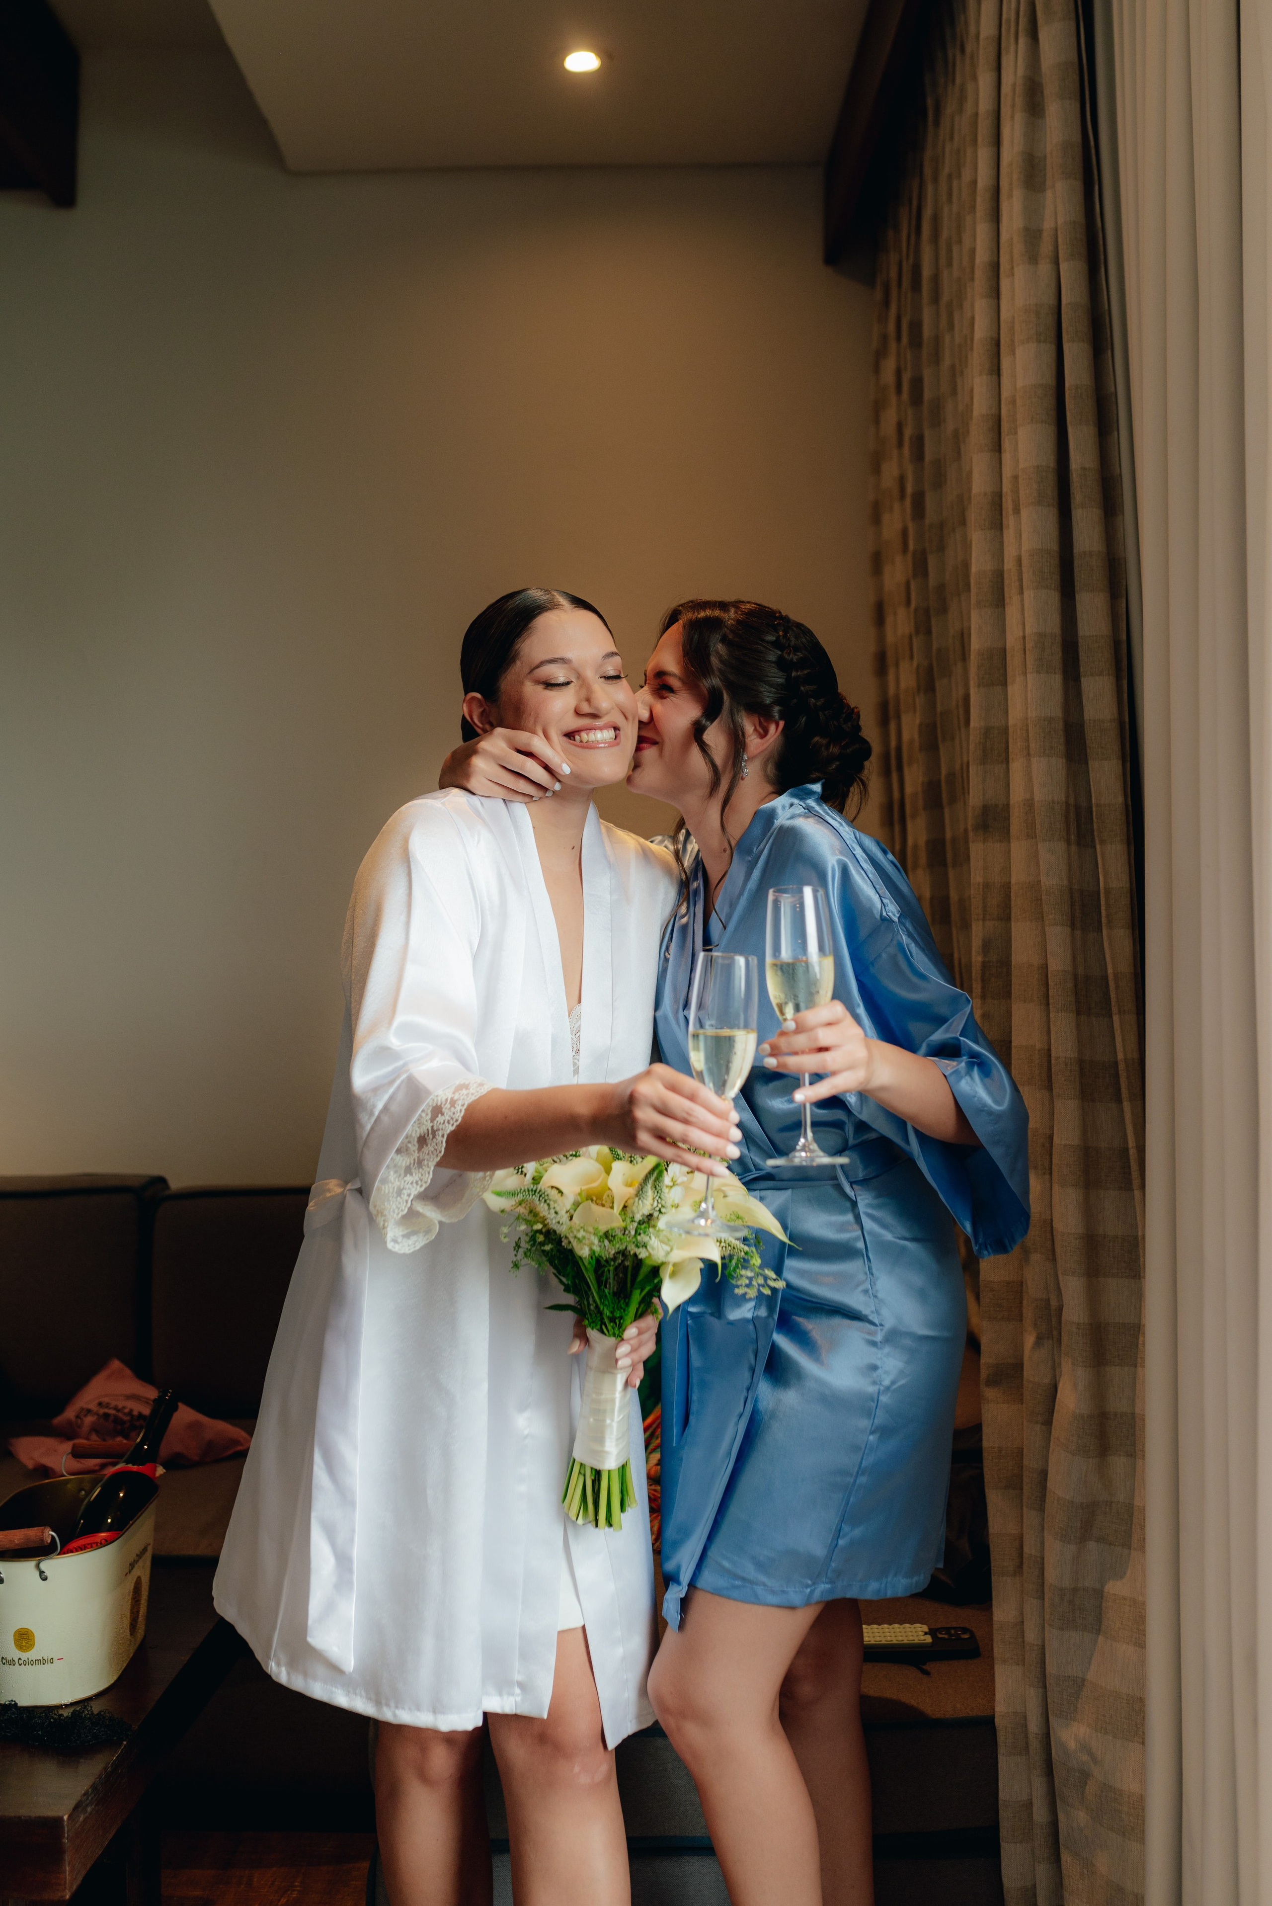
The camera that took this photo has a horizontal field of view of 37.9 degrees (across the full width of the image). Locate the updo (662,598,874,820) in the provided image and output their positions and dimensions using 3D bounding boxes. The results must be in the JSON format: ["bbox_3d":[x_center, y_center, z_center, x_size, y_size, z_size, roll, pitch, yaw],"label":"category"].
[{"bbox_3d":[0.132,-0.247,1.870,0.210,0.220,0.180,-1,2,-19],"label":"updo"}]

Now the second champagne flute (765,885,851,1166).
[{"bbox_3d":[0.142,0.063,1.590,0.069,0.233,0.069,-3,-3,0],"label":"second champagne flute"}]

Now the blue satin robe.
[{"bbox_3d":[0.176,0.253,1.850,0.520,0.850,0.360,2,2,41],"label":"blue satin robe"}]

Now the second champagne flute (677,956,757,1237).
[{"bbox_3d":[0.070,0.119,1.570,0.069,0.235,0.069,4,1,0],"label":"second champagne flute"}]

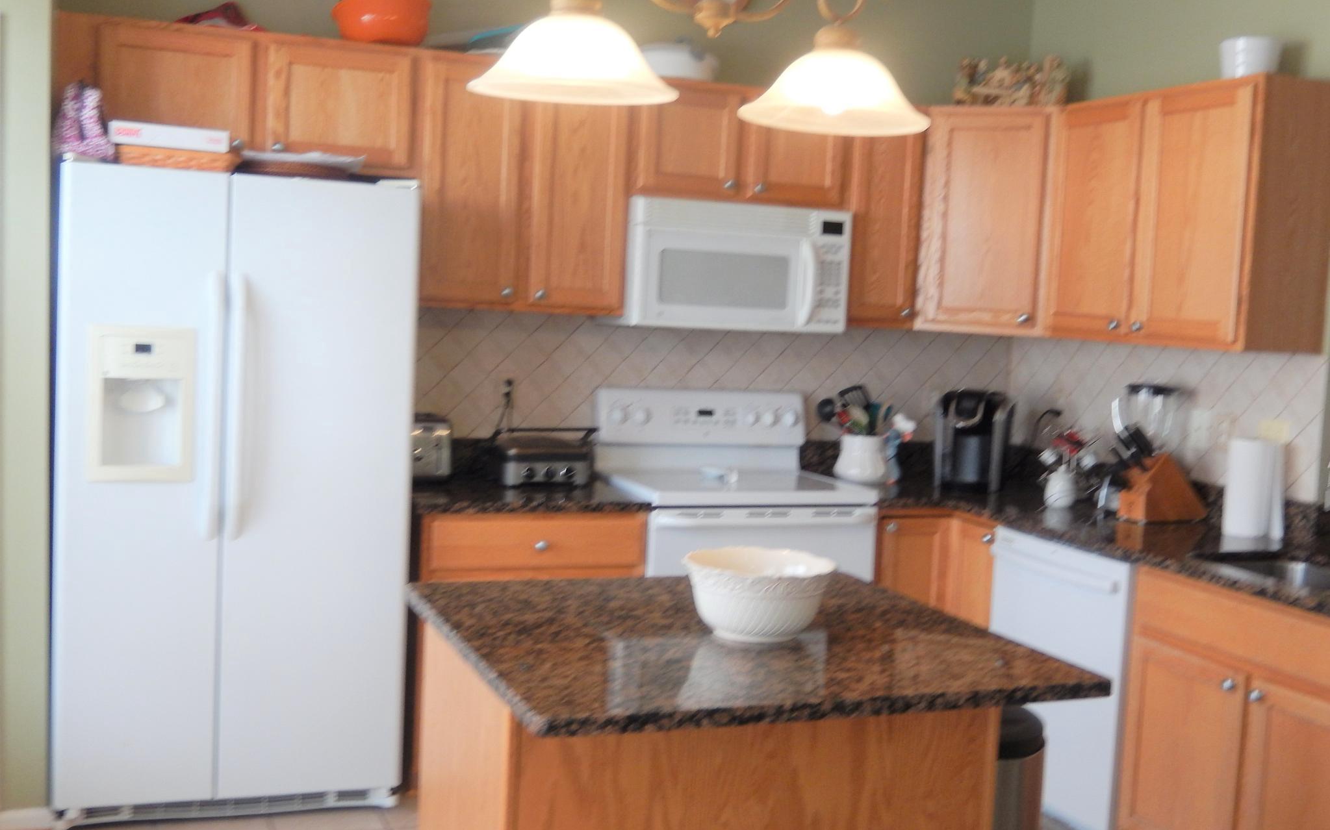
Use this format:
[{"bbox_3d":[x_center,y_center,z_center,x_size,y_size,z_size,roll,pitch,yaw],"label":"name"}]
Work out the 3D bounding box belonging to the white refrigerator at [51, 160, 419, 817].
[{"bbox_3d":[-1.239,0.221,3.960,0.904,1.795,0.709,1,5,-22],"label":"white refrigerator"}]

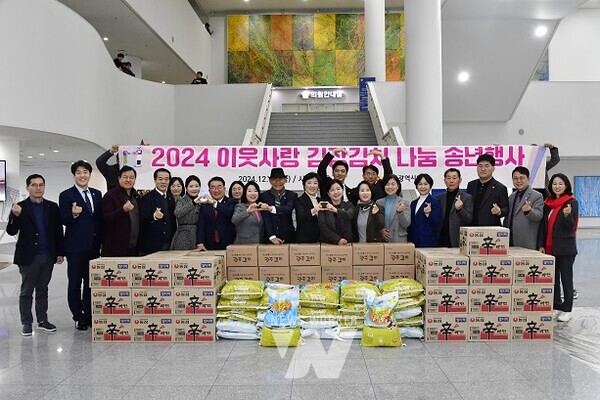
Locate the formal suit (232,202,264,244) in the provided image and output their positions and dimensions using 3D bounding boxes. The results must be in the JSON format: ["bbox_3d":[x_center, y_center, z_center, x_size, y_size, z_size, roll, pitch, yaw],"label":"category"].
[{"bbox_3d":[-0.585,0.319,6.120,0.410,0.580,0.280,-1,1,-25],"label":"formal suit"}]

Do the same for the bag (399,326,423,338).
[{"bbox_3d":[1.034,1.308,5.460,0.410,0.115,0.470,0,1,2],"label":"bag"}]

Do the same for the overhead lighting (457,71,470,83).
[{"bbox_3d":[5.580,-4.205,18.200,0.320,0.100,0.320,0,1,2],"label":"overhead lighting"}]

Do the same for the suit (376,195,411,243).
[{"bbox_3d":[1.082,0.270,6.170,0.430,0.620,0.290,0,0,11],"label":"suit"}]

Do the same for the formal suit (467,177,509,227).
[{"bbox_3d":[2.244,0.078,6.400,0.500,0.720,0.300,1,1,27],"label":"formal suit"}]

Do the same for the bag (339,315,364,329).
[{"bbox_3d":[0.600,1.220,5.530,0.400,0.115,0.460,-1,0,2],"label":"bag"}]

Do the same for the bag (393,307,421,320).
[{"bbox_3d":[1.019,1.116,5.460,0.410,0.120,0.470,-5,1,2],"label":"bag"}]

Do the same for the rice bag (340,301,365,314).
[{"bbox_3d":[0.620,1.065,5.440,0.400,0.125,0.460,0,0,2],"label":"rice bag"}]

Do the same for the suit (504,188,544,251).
[{"bbox_3d":[2.575,0.253,6.200,0.480,0.820,0.310,1,2,38],"label":"suit"}]

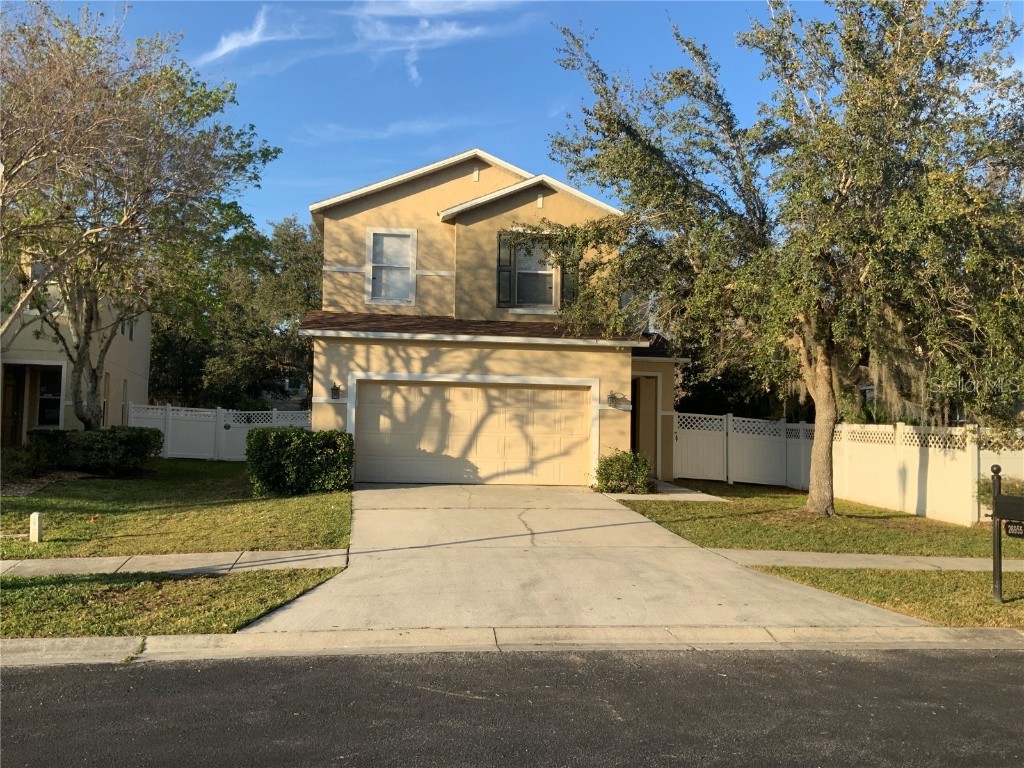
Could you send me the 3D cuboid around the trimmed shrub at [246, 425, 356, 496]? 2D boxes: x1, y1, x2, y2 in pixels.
[{"bbox_3d":[-4.020,1.451,16.535,1.870,1.250,1.100,2,-3,-7],"label":"trimmed shrub"}]

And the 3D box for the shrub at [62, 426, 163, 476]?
[{"bbox_3d":[-9.434,1.612,20.463,2.000,1.130,1.400,2,-3,-7],"label":"shrub"}]

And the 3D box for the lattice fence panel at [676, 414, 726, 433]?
[{"bbox_3d":[5.265,1.095,23.674,1.430,0.480,0.060,2,-3,-7],"label":"lattice fence panel"}]

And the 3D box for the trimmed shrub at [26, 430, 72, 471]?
[{"bbox_3d":[-11.389,1.654,21.435,1.250,1.050,1.200,2,-3,-7],"label":"trimmed shrub"}]

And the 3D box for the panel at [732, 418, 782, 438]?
[{"bbox_3d":[6.867,1.199,23.862,1.460,0.480,0.060,2,-3,-7],"label":"panel"}]

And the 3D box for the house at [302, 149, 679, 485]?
[{"bbox_3d":[-0.346,-1.183,24.328,9.400,7.420,13.500,2,-3,-7],"label":"house"}]

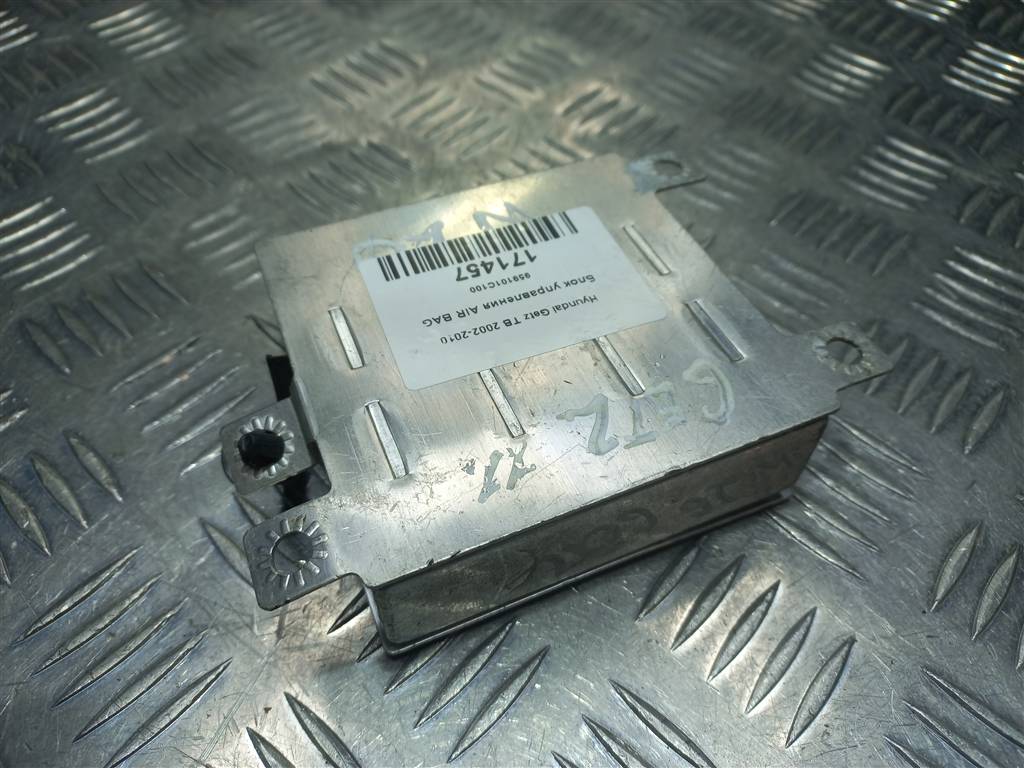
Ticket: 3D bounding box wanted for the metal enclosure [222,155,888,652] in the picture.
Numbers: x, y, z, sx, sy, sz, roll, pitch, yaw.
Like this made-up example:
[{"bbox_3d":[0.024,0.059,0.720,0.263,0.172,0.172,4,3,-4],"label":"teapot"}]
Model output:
[{"bbox_3d":[0.002,-0.004,0.170,0.128,0.034,0.092,-18,54,-15],"label":"metal enclosure"}]

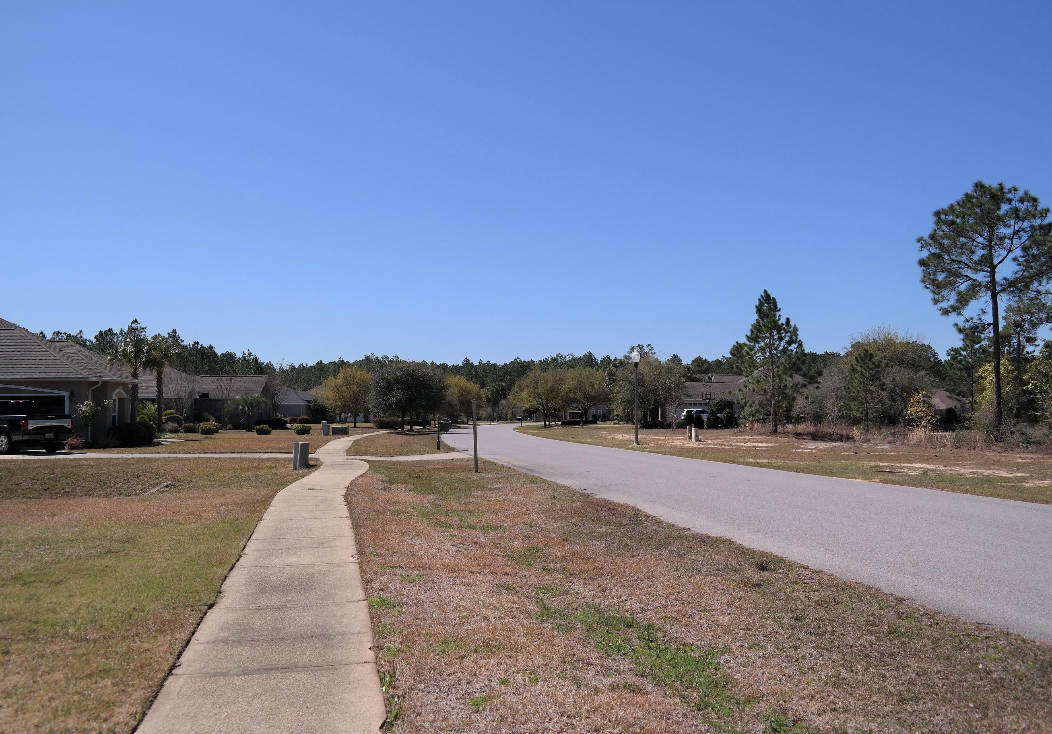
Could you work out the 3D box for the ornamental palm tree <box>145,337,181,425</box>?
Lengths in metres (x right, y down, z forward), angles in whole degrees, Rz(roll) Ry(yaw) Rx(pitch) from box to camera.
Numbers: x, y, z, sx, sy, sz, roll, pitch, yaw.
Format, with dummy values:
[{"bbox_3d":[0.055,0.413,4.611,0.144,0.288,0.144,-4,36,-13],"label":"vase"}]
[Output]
[{"bbox_3d":[-24.151,1.083,55.167,2.580,6.440,2.580,0,-3,0],"label":"ornamental palm tree"}]

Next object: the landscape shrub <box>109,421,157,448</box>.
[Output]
[{"bbox_3d":[-18.207,3.087,38.230,2.150,1.150,2.150,0,-3,0],"label":"landscape shrub"}]

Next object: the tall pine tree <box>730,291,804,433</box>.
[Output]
[{"bbox_3d":[17.241,-0.409,59.266,5.290,10.240,5.290,0,-3,0],"label":"tall pine tree"}]

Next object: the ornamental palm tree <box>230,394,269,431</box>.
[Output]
[{"bbox_3d":[-21.436,3.538,64.076,3.070,2.930,3.070,0,-3,0],"label":"ornamental palm tree"}]

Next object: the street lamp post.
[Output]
[{"bbox_3d":[5.166,1.403,38.918,0.460,4.520,0.460,0,-3,0],"label":"street lamp post"}]

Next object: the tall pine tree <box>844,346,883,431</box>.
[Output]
[{"bbox_3d":[22.898,1.543,56.154,2.570,5.910,2.570,0,-3,0],"label":"tall pine tree"}]

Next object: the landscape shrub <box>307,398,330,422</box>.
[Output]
[{"bbox_3d":[-27.059,5.687,108.085,2.930,3.260,2.780,0,-3,0],"label":"landscape shrub"}]

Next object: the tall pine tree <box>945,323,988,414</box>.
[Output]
[{"bbox_3d":[38.442,0.625,72.233,4.050,8.970,4.050,0,-3,0],"label":"tall pine tree"}]

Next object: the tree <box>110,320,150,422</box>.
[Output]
[{"bbox_3d":[-22.499,0.799,47.170,2.400,6.540,2.400,0,-3,0],"label":"tree"}]

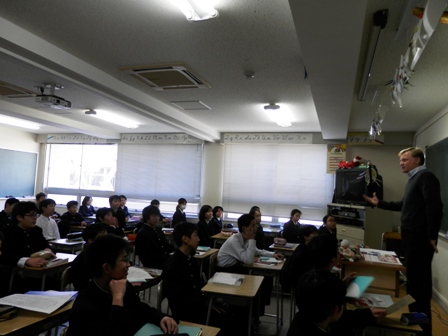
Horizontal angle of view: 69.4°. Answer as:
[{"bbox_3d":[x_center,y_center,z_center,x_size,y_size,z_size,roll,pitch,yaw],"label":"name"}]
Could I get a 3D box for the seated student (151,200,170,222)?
[{"bbox_3d":[-1.516,1.352,7.421,0.680,1.215,0.430,2,-5,16],"label":"seated student"}]

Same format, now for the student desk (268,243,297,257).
[{"bbox_3d":[0.852,1.476,4.619,0.410,0.700,0.610,2,-4,16],"label":"student desk"}]

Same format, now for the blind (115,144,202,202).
[{"bbox_3d":[-1.689,0.088,8.114,2.380,1.390,0.060,2,-5,20],"label":"blind"}]

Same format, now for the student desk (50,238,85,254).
[{"bbox_3d":[-2.015,1.325,4.346,0.420,0.710,0.630,2,-5,16],"label":"student desk"}]

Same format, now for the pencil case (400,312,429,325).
[{"bbox_3d":[1.211,0.952,2.048,0.190,0.058,0.062,4,-4,-18],"label":"pencil case"}]

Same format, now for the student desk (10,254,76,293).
[{"bbox_3d":[-1.637,1.245,3.091,0.420,0.710,0.630,2,-5,16],"label":"student desk"}]

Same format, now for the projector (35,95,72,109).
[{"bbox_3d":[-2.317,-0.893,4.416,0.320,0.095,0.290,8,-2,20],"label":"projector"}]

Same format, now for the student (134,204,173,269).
[{"bbox_3d":[-0.841,1.092,4.075,0.680,1.220,0.470,1,-4,29],"label":"student"}]

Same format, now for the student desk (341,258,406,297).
[{"bbox_3d":[1.766,1.476,3.997,0.620,0.760,1.220,2,-5,20],"label":"student desk"}]

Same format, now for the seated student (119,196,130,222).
[{"bbox_3d":[-2.333,1.300,7.686,0.680,1.265,0.430,2,-5,16],"label":"seated student"}]

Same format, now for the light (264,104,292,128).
[{"bbox_3d":[0.961,-0.875,5.571,0.240,0.120,1.240,2,-5,20],"label":"light"}]

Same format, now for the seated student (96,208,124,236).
[{"bbox_3d":[-1.524,1.115,4.248,0.720,1.170,0.460,2,-5,16],"label":"seated student"}]

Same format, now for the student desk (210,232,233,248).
[{"bbox_3d":[0.059,1.480,5.333,0.420,0.700,0.620,2,-4,14],"label":"student desk"}]

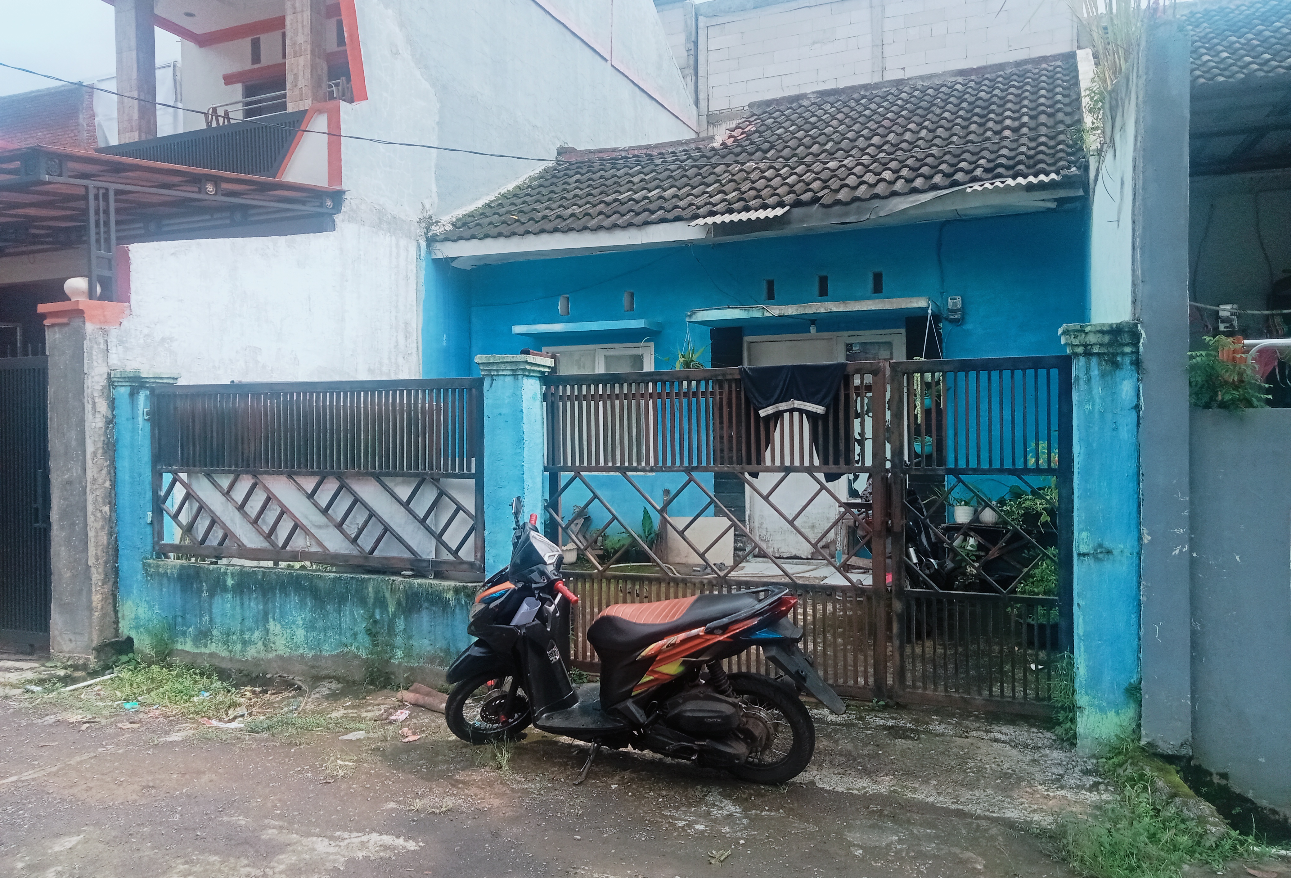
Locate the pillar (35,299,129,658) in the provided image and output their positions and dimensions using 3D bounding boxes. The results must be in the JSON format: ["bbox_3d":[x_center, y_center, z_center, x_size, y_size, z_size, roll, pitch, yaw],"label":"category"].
[{"bbox_3d":[-3.874,0.287,7.245,0.470,2.410,0.370,0,1,24],"label":"pillar"}]

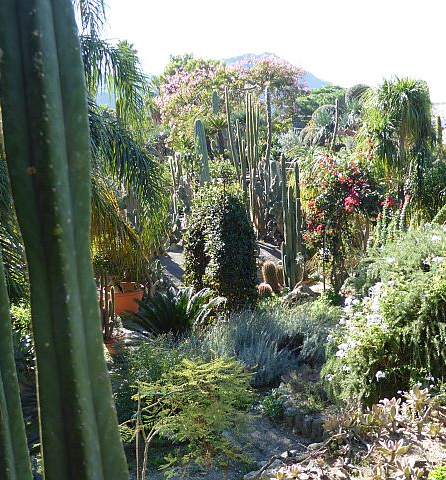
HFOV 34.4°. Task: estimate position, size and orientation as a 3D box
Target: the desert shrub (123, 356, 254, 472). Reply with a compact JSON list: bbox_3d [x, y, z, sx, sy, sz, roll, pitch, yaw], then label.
[{"bbox_3d":[-0.249,1.258,5.200,0.937,0.720,0.800,0,8,0],"label":"desert shrub"}]

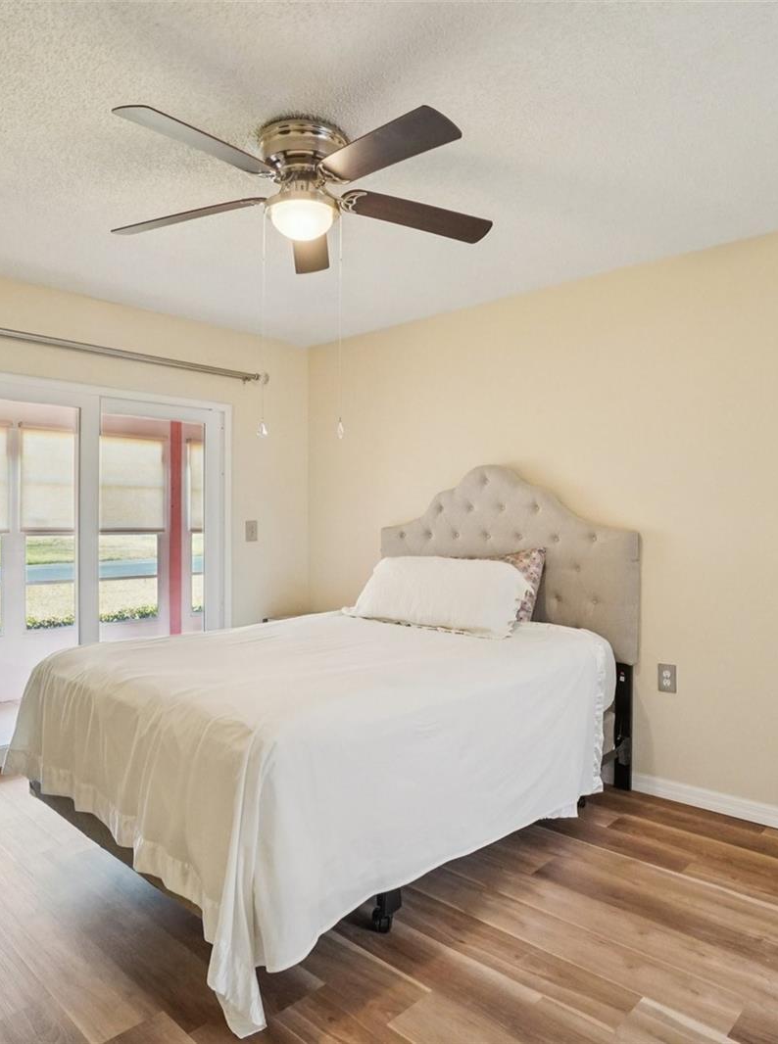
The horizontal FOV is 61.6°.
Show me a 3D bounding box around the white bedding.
[{"bbox_3d":[-0.191,0.828,2.744,1.608,0.631,2.062,2,2,43],"label":"white bedding"}]

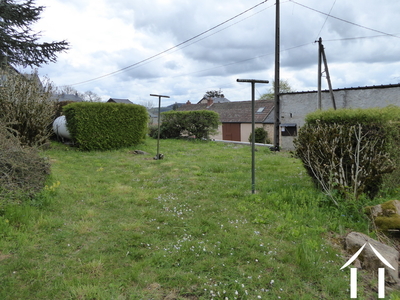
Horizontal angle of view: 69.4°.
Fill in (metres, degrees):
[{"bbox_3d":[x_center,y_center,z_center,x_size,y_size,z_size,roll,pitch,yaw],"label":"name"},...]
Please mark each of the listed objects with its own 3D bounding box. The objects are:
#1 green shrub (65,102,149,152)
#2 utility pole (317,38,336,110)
[{"bbox_3d":[-4.140,-1.000,13.000,3.100,1.950,1.450,-3,6,-38],"label":"green shrub"},{"bbox_3d":[6.950,-3.000,15.500,1.350,5.700,0.350,1,5,11],"label":"utility pole"}]

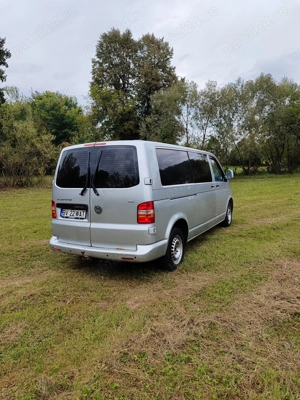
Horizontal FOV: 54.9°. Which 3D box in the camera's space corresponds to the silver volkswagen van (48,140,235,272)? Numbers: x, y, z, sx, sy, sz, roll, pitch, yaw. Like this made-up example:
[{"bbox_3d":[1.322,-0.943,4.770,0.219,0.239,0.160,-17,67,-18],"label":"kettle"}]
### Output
[{"bbox_3d":[0.430,-0.063,6.360,1.980,1.980,5.250,1,6,29],"label":"silver volkswagen van"}]

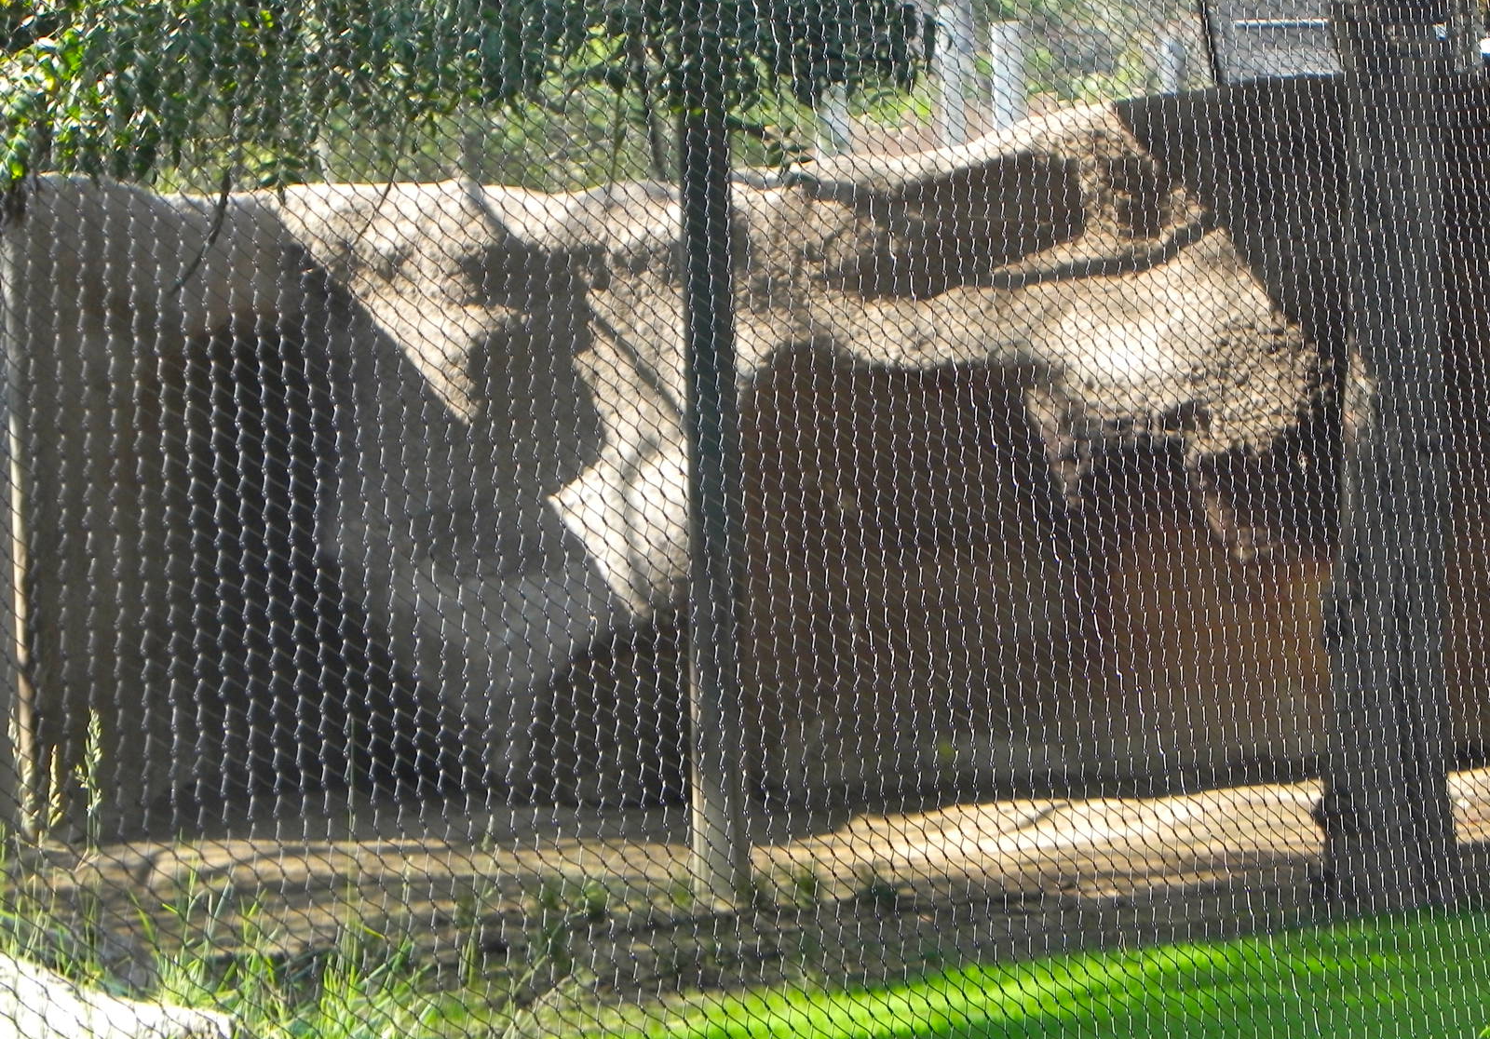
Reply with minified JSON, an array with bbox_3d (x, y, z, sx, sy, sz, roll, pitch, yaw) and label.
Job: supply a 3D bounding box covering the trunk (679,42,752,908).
[{"bbox_3d":[-0.068,-0.134,20.000,0.114,2.000,0.114,-1,2,0],"label":"trunk"}]

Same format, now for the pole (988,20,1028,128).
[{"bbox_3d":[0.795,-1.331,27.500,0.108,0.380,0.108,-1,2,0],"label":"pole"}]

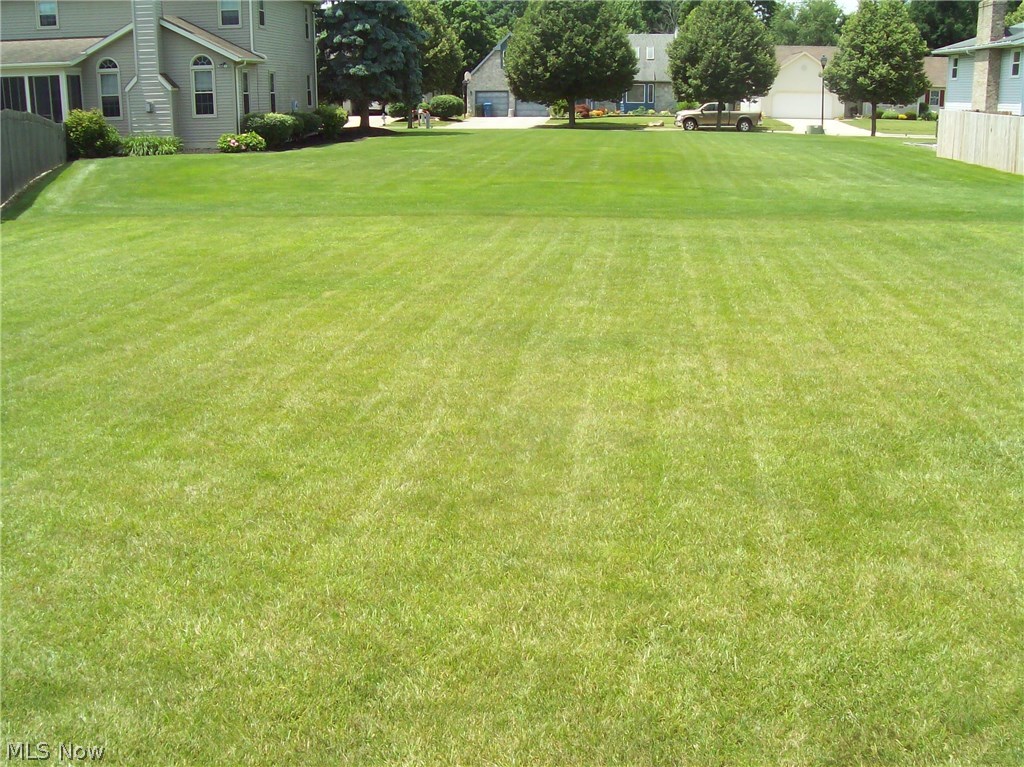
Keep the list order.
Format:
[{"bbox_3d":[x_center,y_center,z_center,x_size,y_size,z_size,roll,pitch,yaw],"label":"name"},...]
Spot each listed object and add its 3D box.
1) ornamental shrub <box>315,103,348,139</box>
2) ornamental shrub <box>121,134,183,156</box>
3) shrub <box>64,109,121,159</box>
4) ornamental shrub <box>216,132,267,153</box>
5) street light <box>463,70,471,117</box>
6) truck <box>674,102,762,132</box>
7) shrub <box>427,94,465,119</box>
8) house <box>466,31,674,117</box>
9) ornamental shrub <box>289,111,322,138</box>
[{"bbox_3d":[-7.785,-11.375,46.000,1.469,1.470,1.400,2,15,6],"label":"ornamental shrub"},{"bbox_3d":[-11.633,-7.697,34.400,2.004,0.632,1.100,2,15,6],"label":"ornamental shrub"},{"bbox_3d":[-13.327,-7.978,33.900,1.784,1.484,1.600,2,15,6],"label":"shrub"},{"bbox_3d":[-8.856,-7.907,34.900,1.639,0.587,1.000,2,15,6],"label":"ornamental shrub"},{"bbox_3d":[-3.716,-23.694,87.000,0.700,3.608,0.700,0,15,0],"label":"street light"},{"bbox_3d":[13.845,-17.932,71.700,5.820,1.899,2.020,2,15,6],"label":"truck"},{"bbox_3d":[-5.282,-22.134,85.000,3.035,1.885,2.700,2,15,6],"label":"shrub"},{"bbox_3d":[5.797,-26.833,93.000,18.146,6.680,10.500,2,15,6],"label":"house"},{"bbox_3d":[-8.443,-10.665,43.800,1.317,1.077,1.300,2,15,6],"label":"ornamental shrub"}]

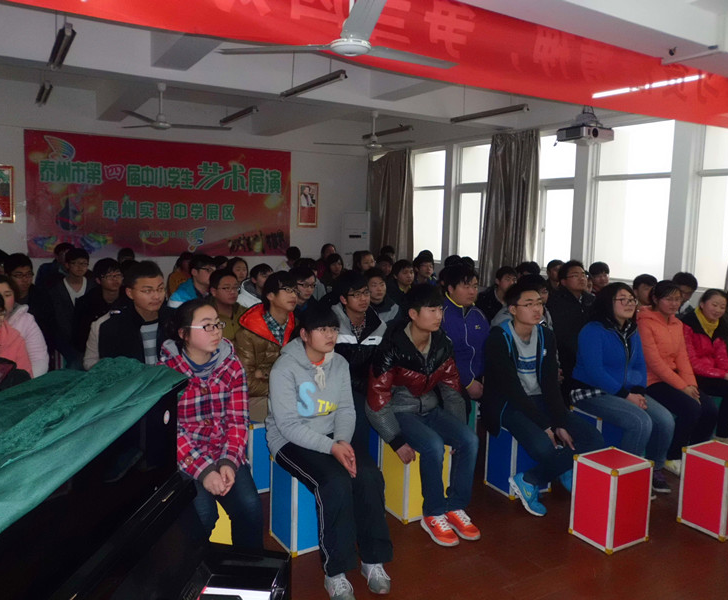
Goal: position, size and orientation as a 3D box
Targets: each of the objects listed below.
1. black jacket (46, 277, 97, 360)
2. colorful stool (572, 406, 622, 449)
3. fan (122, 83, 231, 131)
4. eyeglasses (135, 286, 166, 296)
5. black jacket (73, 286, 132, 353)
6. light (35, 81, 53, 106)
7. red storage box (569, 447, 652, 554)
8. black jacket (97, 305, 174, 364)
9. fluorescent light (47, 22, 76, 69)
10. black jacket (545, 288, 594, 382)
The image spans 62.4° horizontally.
[{"bbox_3d":[-2.468,0.136,5.061,0.460,0.660,0.320,-3,8,-31],"label":"black jacket"},{"bbox_3d":[1.590,0.954,4.060,0.304,0.427,0.251,-2,8,-27],"label":"colorful stool"},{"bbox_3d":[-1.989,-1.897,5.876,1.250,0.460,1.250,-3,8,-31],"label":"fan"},{"bbox_3d":[-1.116,-0.048,3.062,0.140,0.045,0.140,6,7,37],"label":"eyeglasses"},{"bbox_3d":[-1.751,0.225,4.150,0.470,0.610,0.340,-4,8,-42],"label":"black jacket"},{"bbox_3d":[-3.322,-2.131,6.230,0.125,0.090,1.220,-3,8,-31],"label":"light"},{"bbox_3d":[1.239,0.990,3.010,0.294,0.398,0.238,-2,7,-30],"label":"red storage box"},{"bbox_3d":[-1.198,0.374,3.310,0.500,0.620,0.360,-3,8,-31],"label":"black jacket"},{"bbox_3d":[-2.280,-1.894,4.528,0.125,0.090,1.220,-3,8,-31],"label":"fluorescent light"},{"bbox_3d":[1.861,0.282,5.423,0.520,0.740,0.420,-4,9,-39],"label":"black jacket"}]

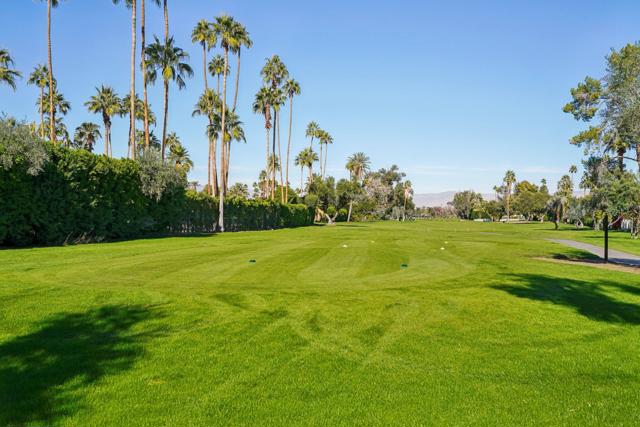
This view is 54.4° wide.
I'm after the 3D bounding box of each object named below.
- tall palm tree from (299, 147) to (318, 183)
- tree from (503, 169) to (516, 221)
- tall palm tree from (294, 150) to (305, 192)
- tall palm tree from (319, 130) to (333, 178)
[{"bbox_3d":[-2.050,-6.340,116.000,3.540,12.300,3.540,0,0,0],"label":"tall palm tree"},{"bbox_3d":[34.110,-3.330,112.000,2.520,9.540,2.520,0,0,0],"label":"tree"},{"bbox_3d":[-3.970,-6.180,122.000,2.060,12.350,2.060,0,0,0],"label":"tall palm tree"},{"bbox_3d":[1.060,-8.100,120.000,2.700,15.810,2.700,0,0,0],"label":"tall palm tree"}]

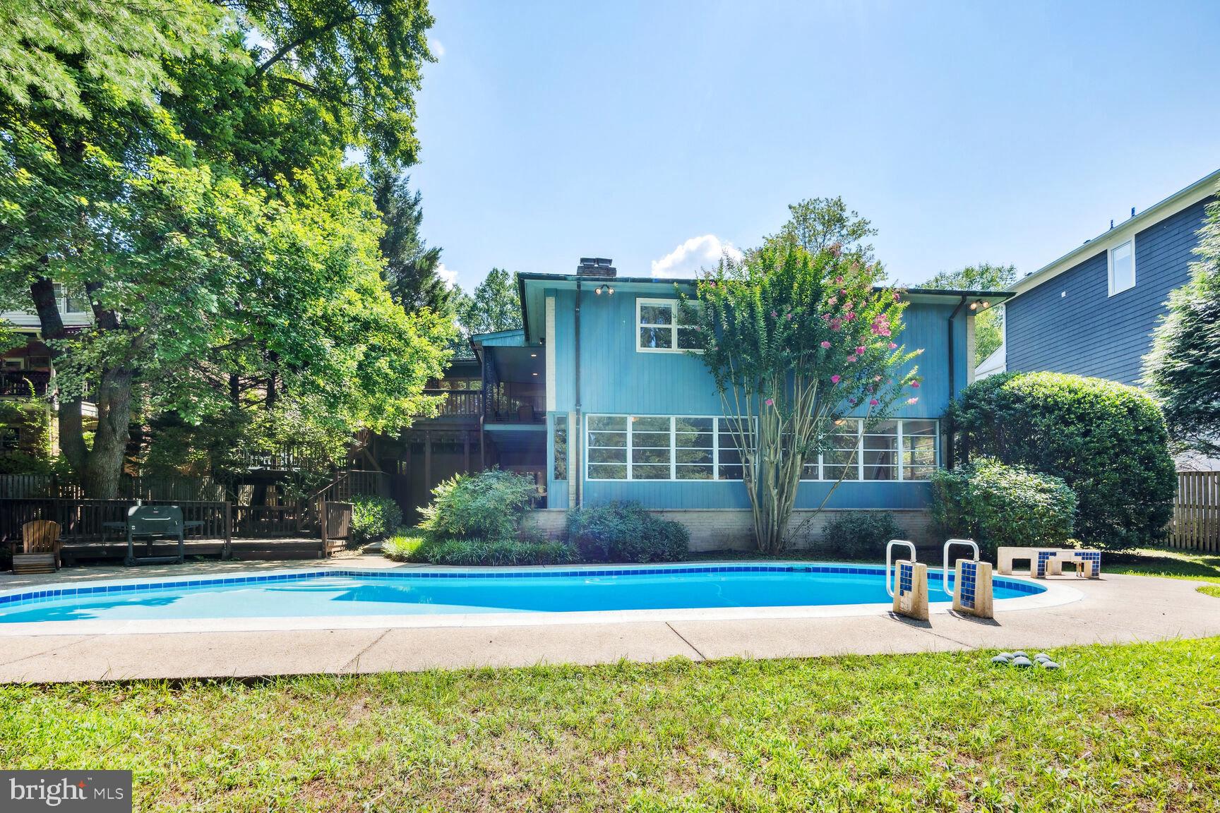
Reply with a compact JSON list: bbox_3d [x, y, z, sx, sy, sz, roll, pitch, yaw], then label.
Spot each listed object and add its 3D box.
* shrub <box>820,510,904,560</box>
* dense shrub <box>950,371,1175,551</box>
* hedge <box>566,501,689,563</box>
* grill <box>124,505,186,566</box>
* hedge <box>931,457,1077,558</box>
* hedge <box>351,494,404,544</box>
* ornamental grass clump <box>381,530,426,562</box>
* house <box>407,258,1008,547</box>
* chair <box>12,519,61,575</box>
[{"bbox_3d":[5.616,2.819,11.300,1.750,0.950,1.300,1,-6,-6],"label":"shrub"},{"bbox_3d":[11.456,1.355,12.900,4.900,4.400,3.400,1,-6,-6],"label":"dense shrub"},{"bbox_3d":[0.364,2.570,10.500,2.500,1.200,1.650,1,-6,-6],"label":"hedge"},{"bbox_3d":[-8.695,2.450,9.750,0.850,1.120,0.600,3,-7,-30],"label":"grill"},{"bbox_3d":[8.918,2.254,11.500,2.900,2.150,2.100,1,-6,-6],"label":"hedge"},{"bbox_3d":[-6.078,2.946,13.200,1.300,1.250,1.250,1,-6,-6],"label":"hedge"},{"bbox_3d":[-4.201,2.840,10.300,0.900,0.430,0.850,0,-6,-5],"label":"ornamental grass clump"},{"bbox_3d":[1.900,0.200,16.000,14.500,7.100,9.000,1,-6,-6],"label":"house"},{"bbox_3d":[-9.878,2.410,8.800,0.740,0.880,0.850,4,-7,-31],"label":"chair"}]

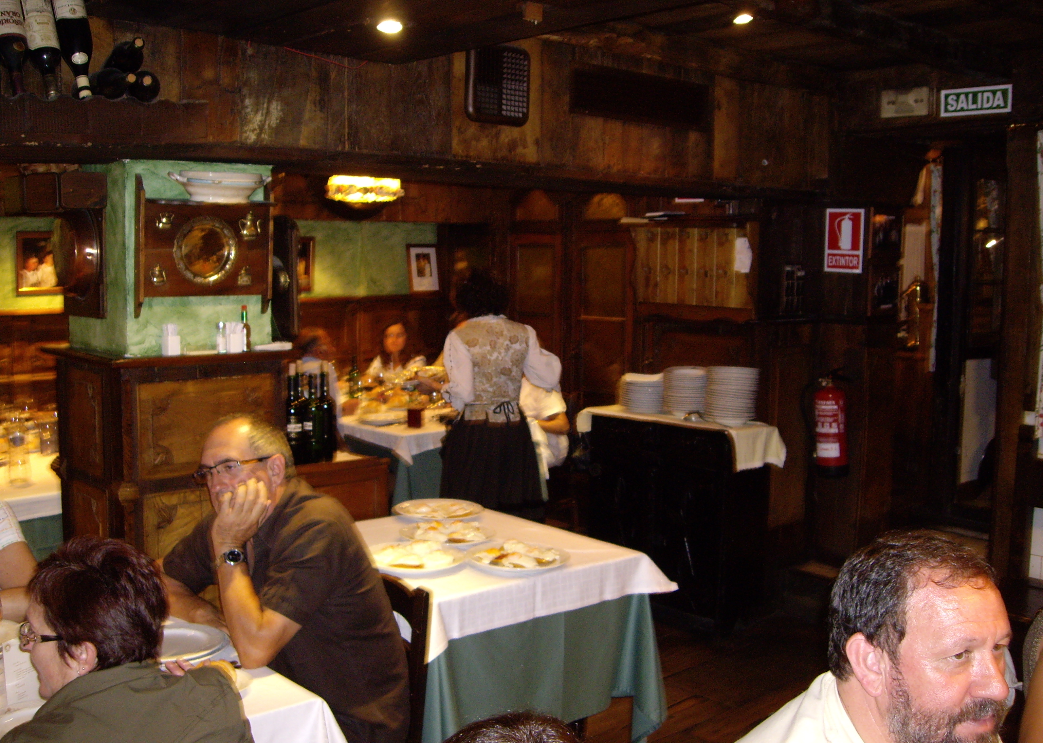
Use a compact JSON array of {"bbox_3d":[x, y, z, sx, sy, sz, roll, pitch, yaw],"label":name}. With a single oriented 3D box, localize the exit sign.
[{"bbox_3d":[1.867,-1.111,4.700,0.010,0.110,0.300,-6,9,-44],"label":"exit sign"}]

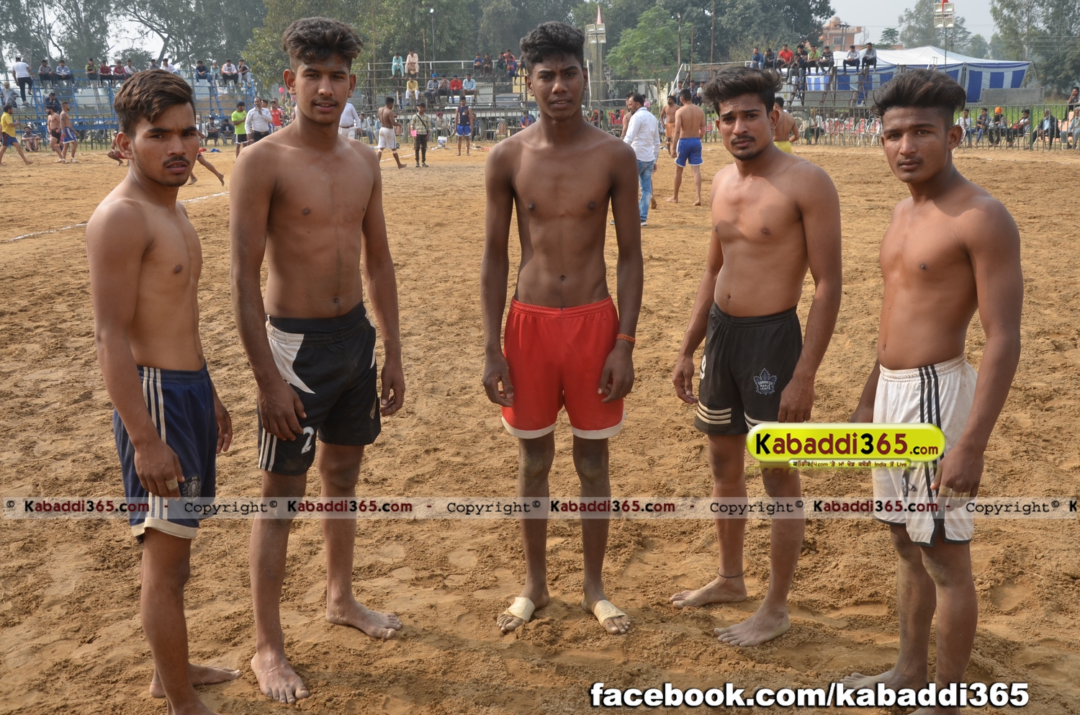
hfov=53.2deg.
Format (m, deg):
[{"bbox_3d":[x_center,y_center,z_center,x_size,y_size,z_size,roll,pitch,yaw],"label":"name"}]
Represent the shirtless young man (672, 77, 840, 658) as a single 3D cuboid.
[{"bbox_3d":[0.623,-0.001,3.187,0.360,1.660,0.490,-10,16,-35],"label":"shirtless young man"}]

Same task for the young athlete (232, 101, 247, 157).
[{"bbox_3d":[-8.505,-6.358,30.511,0.420,1.720,0.520,12,18,42],"label":"young athlete"}]

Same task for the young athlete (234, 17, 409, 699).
[{"bbox_3d":[-0.613,0.000,3.005,0.510,1.780,0.390,-13,18,-41],"label":"young athlete"}]

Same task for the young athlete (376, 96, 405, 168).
[{"bbox_3d":[-3.676,-5.479,26.394,0.600,1.740,0.720,10,16,37],"label":"young athlete"}]

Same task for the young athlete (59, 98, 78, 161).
[{"bbox_3d":[-13.702,-6.539,31.319,0.580,1.740,0.470,-1,13,-2],"label":"young athlete"}]

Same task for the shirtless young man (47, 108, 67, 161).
[{"bbox_3d":[-14.009,-6.447,31.203,0.500,1.630,0.550,-13,18,-42],"label":"shirtless young man"}]

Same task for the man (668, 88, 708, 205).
[{"bbox_3d":[2.273,-3.245,16.646,0.580,1.750,0.420,-4,14,-17],"label":"man"}]

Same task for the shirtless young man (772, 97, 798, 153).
[{"bbox_3d":[4.180,-3.649,18.602,0.650,1.640,0.500,-5,14,-20],"label":"shirtless young man"}]

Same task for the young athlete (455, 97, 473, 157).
[{"bbox_3d":[-2.308,-7.034,32.779,0.550,1.750,0.340,0,13,3],"label":"young athlete"}]

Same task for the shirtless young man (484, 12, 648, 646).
[{"bbox_3d":[0.072,-0.062,3.212,0.490,1.785,0.320,-1,13,1],"label":"shirtless young man"}]

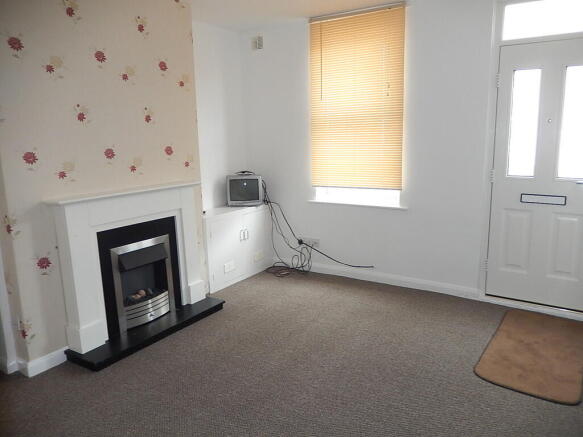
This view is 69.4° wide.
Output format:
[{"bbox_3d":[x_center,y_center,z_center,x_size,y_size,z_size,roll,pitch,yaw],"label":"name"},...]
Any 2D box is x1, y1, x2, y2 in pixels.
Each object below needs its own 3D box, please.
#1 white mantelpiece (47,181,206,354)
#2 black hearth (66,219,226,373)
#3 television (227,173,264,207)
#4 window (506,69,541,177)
[{"bbox_3d":[-1.122,0.297,3.187,0.149,1.022,1.208,6,13,33],"label":"white mantelpiece"},{"bbox_3d":[-1.043,0.453,3.168,0.327,0.824,1.196,6,13,33],"label":"black hearth"},{"bbox_3d":[-0.494,-0.317,4.577,0.370,0.335,0.360,-3,11,-6],"label":"television"},{"bbox_3d":[1.797,-0.725,3.251,0.193,0.808,0.040,6,13,33],"label":"window"}]

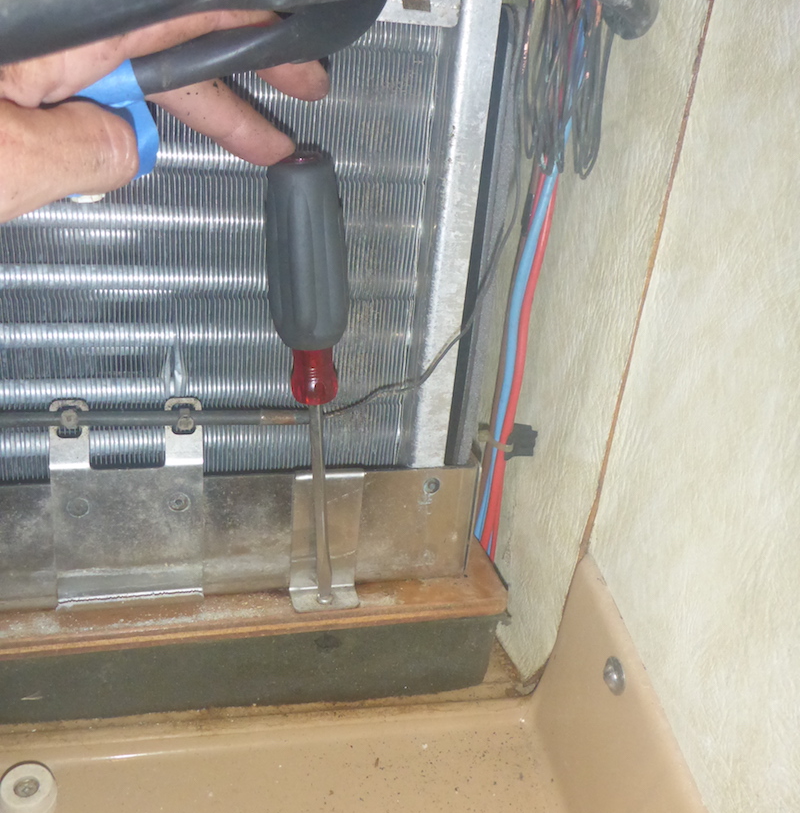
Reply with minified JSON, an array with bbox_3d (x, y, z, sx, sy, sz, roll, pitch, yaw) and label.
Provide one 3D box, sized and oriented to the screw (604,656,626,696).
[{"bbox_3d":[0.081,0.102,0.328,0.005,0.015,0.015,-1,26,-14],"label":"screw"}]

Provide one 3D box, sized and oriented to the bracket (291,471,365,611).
[{"bbox_3d":[-0.033,0.063,0.398,0.032,0.066,0.019,-1,26,-14],"label":"bracket"}]

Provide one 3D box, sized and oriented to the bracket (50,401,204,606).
[{"bbox_3d":[-0.119,0.044,0.380,0.063,0.097,0.021,-1,26,-14],"label":"bracket"}]

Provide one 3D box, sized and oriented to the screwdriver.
[{"bbox_3d":[-0.036,0.000,0.362,0.032,0.206,0.032,-6,27,-12],"label":"screwdriver"}]

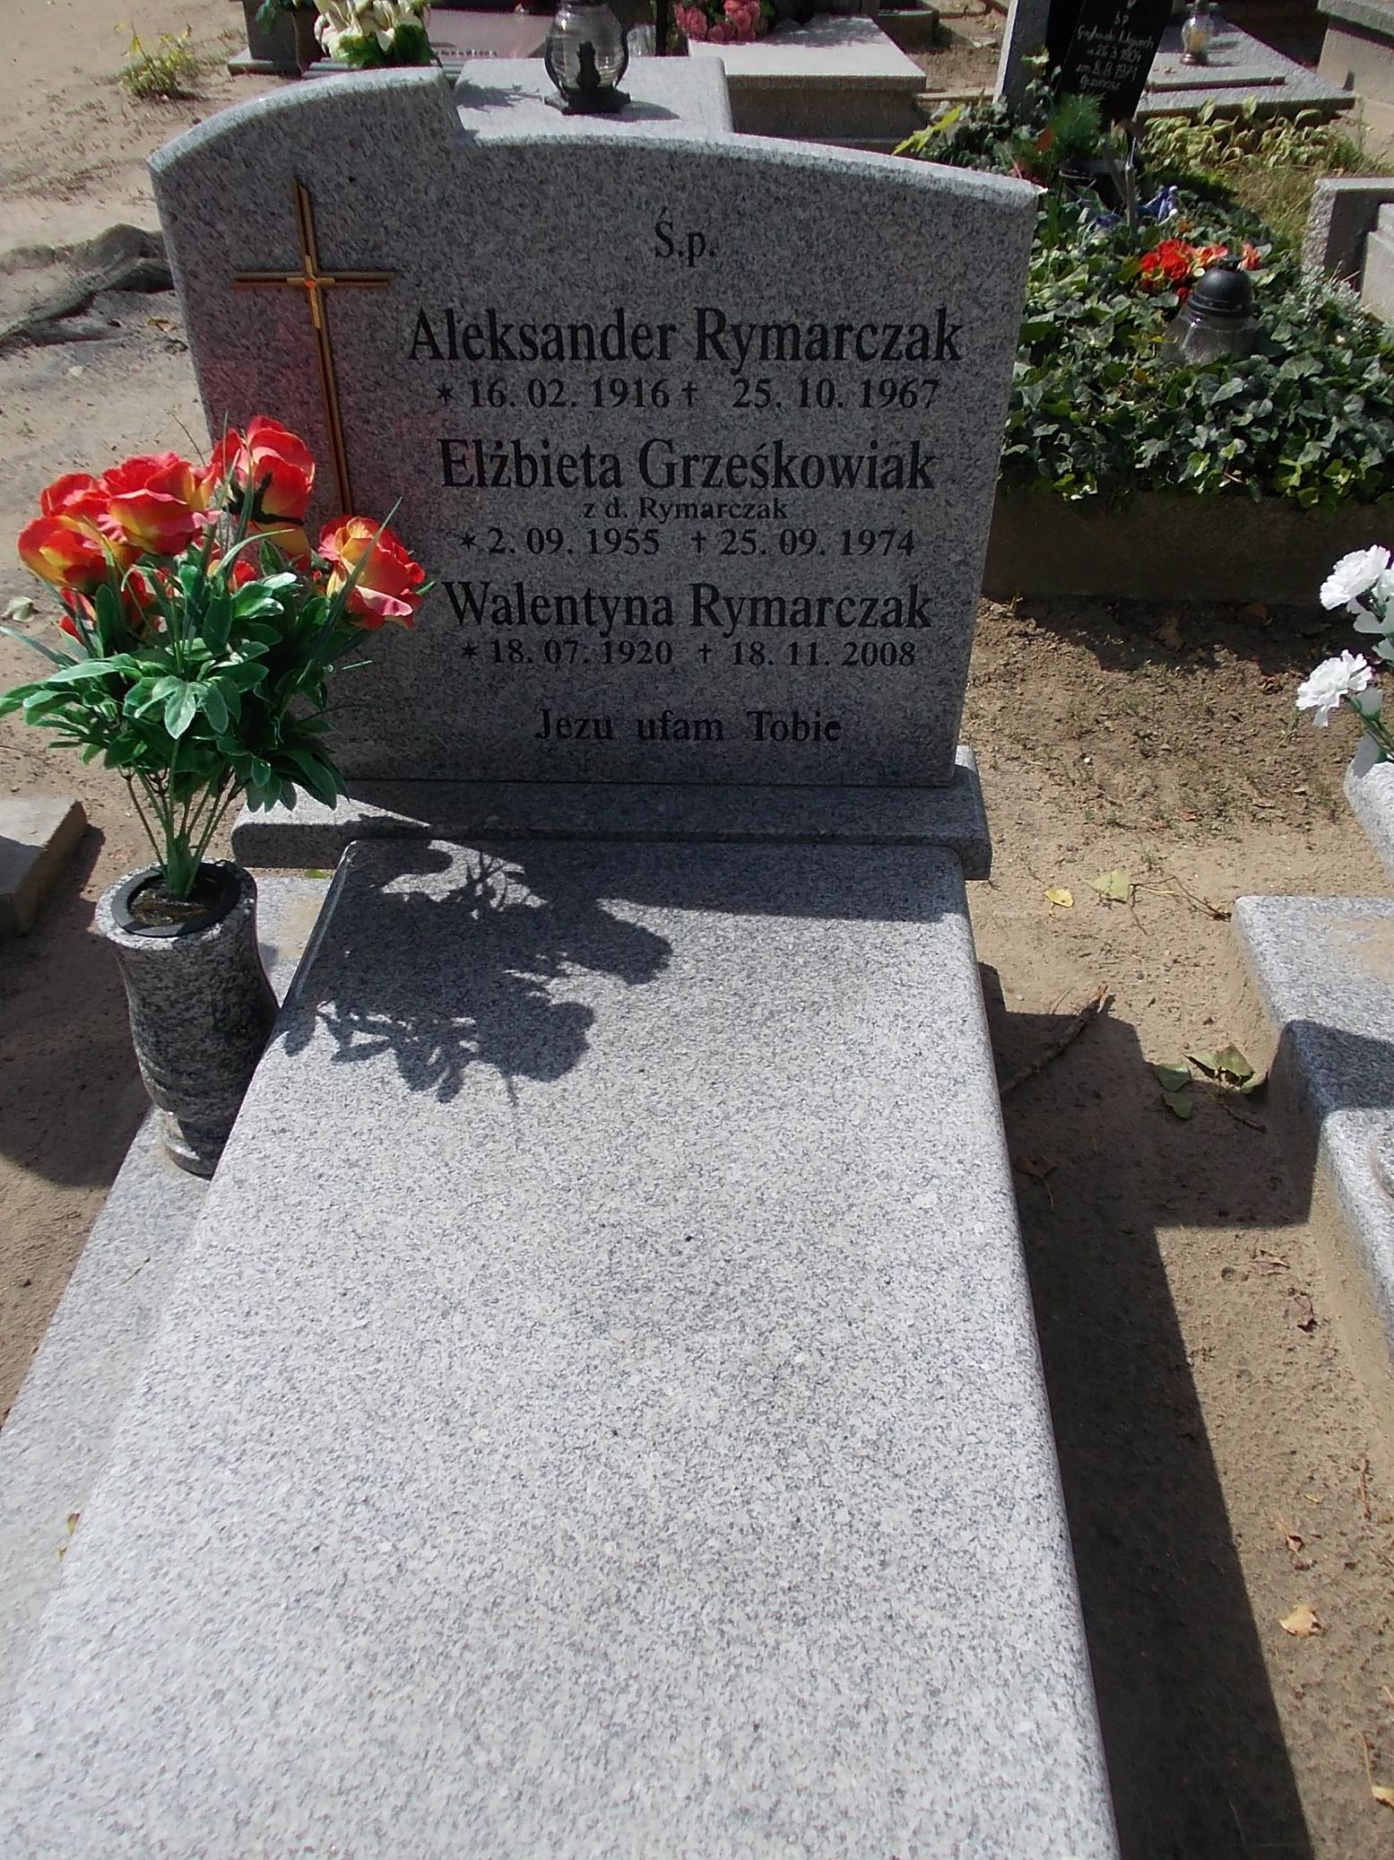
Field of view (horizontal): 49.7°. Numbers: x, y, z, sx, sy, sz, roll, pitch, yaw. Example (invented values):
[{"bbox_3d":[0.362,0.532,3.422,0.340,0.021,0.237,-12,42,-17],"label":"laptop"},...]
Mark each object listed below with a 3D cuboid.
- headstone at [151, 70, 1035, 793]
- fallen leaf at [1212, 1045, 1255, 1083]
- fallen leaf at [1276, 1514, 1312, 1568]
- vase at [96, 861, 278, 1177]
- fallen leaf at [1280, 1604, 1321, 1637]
[{"bbox_3d":[-0.098,-0.511,1.658,0.871,0.754,0.075,1,34,3],"label":"headstone"},{"bbox_3d":[0.693,0.172,1.943,0.056,0.022,0.060,1,39,3],"label":"fallen leaf"},{"bbox_3d":[0.571,0.585,1.441,0.028,0.012,0.060,-20,42,-22],"label":"fallen leaf"},{"bbox_3d":[-0.510,0.092,1.579,0.166,0.313,0.166,1,39,3],"label":"vase"},{"bbox_3d":[0.554,0.633,1.381,0.038,0.012,0.033,1,39,3],"label":"fallen leaf"}]

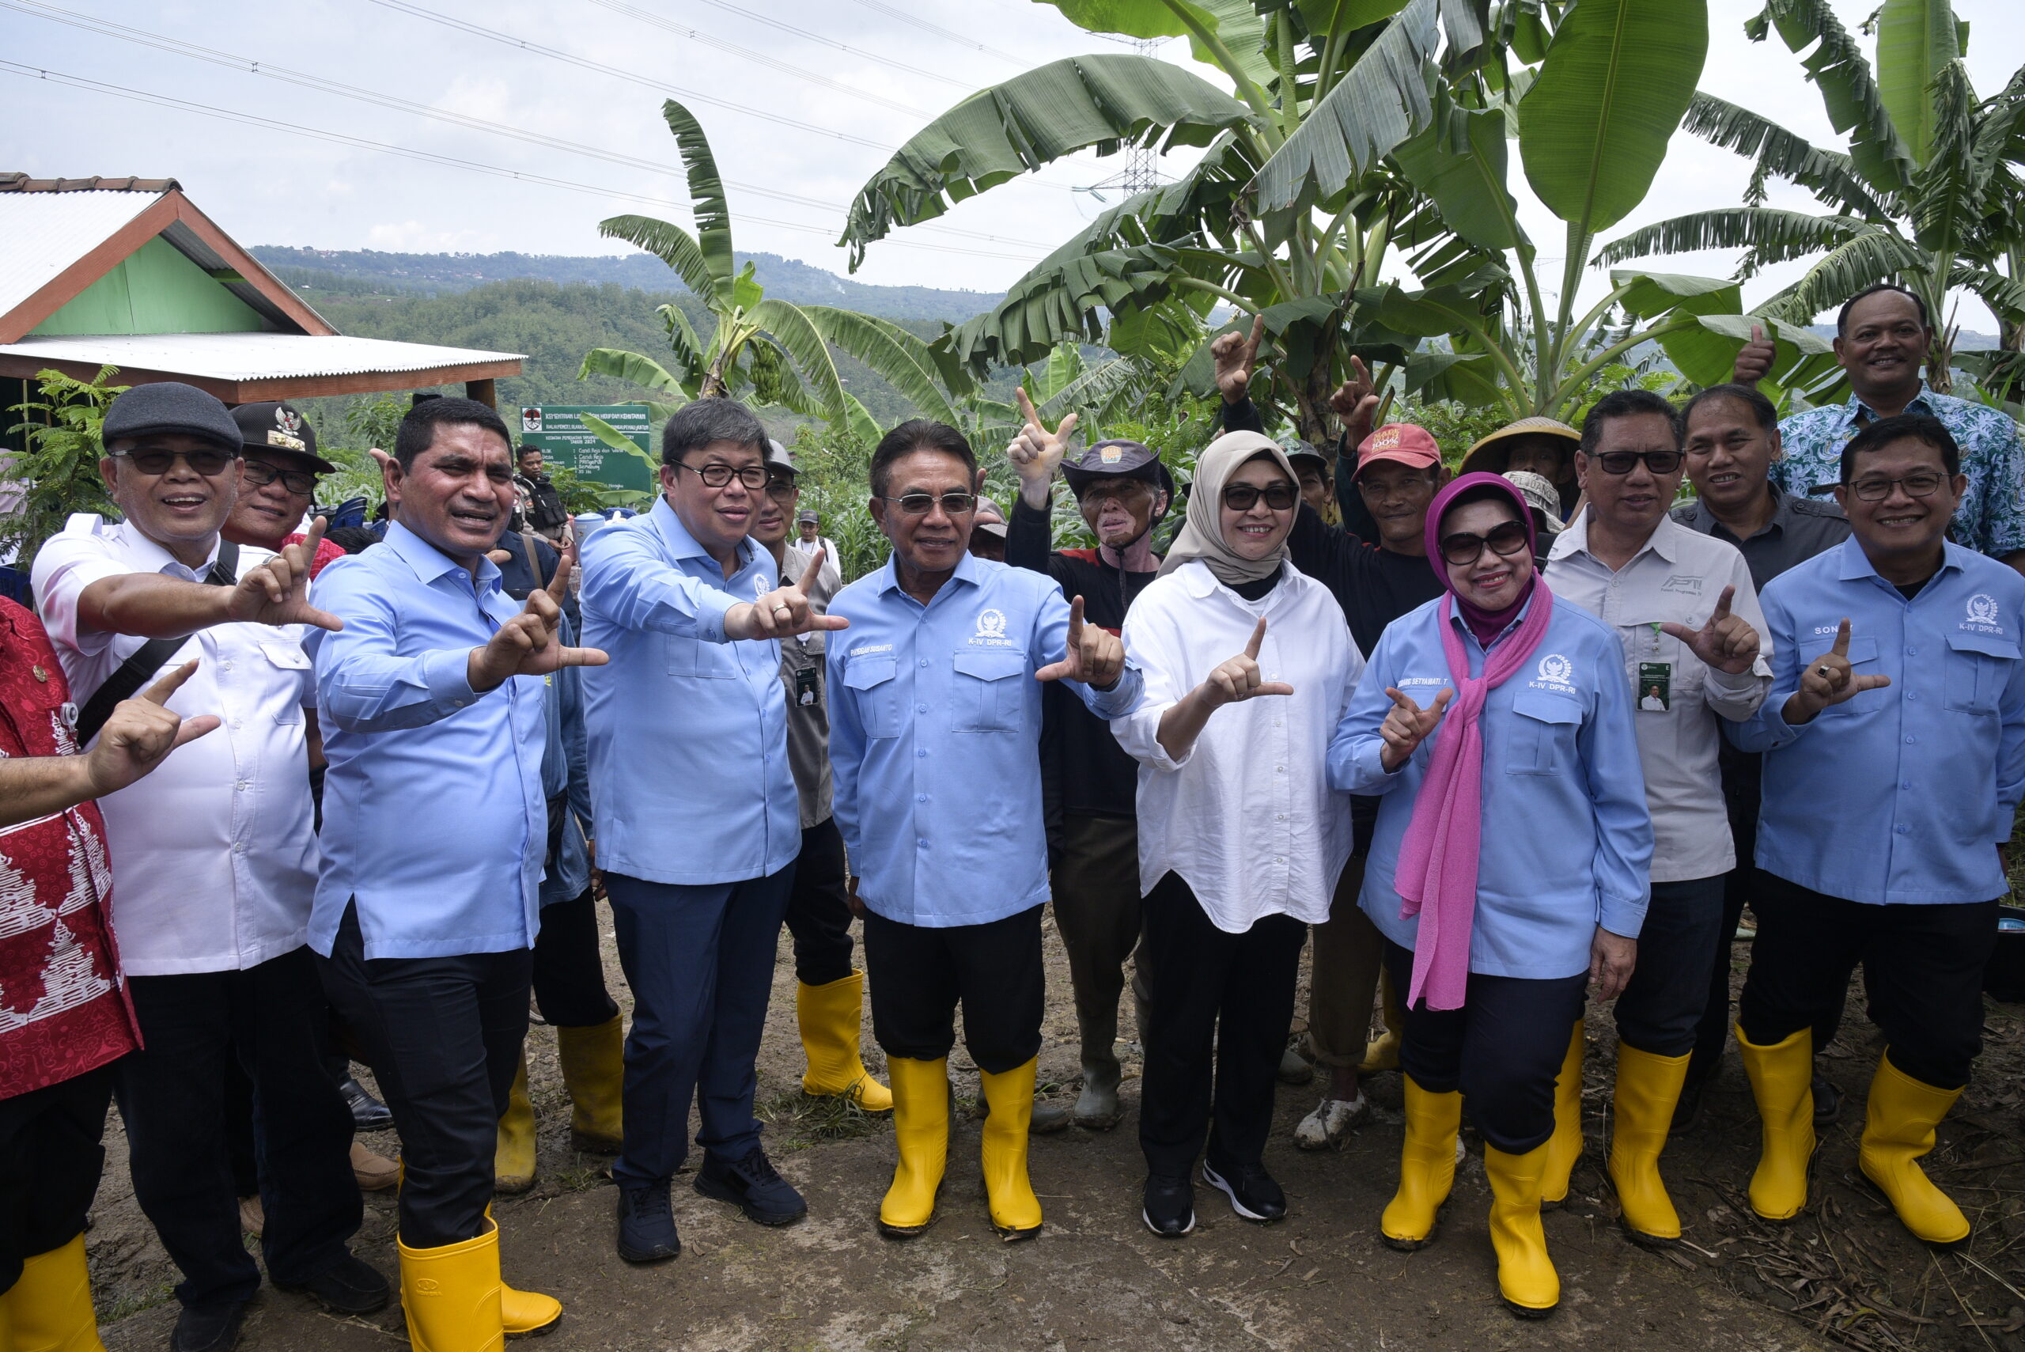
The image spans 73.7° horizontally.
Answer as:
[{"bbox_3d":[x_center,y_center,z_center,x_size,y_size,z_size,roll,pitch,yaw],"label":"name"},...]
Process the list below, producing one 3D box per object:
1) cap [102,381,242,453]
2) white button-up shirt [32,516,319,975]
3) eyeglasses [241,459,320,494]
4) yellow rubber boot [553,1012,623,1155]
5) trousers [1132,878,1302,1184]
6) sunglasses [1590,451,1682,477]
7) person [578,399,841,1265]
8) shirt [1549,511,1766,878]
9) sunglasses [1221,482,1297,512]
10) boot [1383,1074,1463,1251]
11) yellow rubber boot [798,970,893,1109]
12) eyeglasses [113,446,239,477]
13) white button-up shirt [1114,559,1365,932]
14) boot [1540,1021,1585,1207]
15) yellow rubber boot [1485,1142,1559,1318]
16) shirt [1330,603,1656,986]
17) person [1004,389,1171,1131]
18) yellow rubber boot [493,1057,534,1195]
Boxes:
[{"bbox_3d":[-1.315,-0.408,2.111,0.190,0.120,0.270,-9,15,-35],"label":"cap"},{"bbox_3d":[-1.395,0.126,2.272,0.500,0.770,0.390,-10,16,-39],"label":"white button-up shirt"},{"bbox_3d":[-1.443,-0.385,2.600,0.145,0.045,0.142,11,17,41],"label":"eyeglasses"},{"bbox_3d":[-0.920,0.951,3.075,0.130,0.325,0.280,-9,15,-37],"label":"yellow rubber boot"},{"bbox_3d":[0.420,0.629,2.741,0.370,0.930,0.290,-1,12,-6],"label":"trousers"},{"bbox_3d":[1.112,-0.384,2.423,0.147,0.044,0.150,4,13,18],"label":"sunglasses"},{"bbox_3d":[-0.475,0.336,2.459,0.530,1.660,0.640,-10,16,-40],"label":"person"},{"bbox_3d":[1.155,0.049,2.550,0.500,0.740,0.350,5,13,20],"label":"shirt"},{"bbox_3d":[0.456,-0.331,2.487,0.140,0.047,0.145,2,13,10],"label":"sunglasses"},{"bbox_3d":[0.842,0.953,2.756,0.122,0.330,0.270,6,13,24],"label":"boot"},{"bbox_3d":[-0.399,0.875,3.277,0.280,0.335,0.110,5,13,21],"label":"yellow rubber boot"},{"bbox_3d":[-1.295,-0.340,2.105,0.147,0.046,0.150,-9,15,-35],"label":"eyeglasses"},{"bbox_3d":[0.435,0.123,2.572,0.500,0.690,0.360,-1,12,-6],"label":"white button-up shirt"},{"bbox_3d":[1.143,0.918,2.909,0.130,0.335,0.280,6,13,26],"label":"boot"},{"bbox_3d":[0.952,0.989,2.587,0.122,0.330,0.270,0,12,-1],"label":"yellow rubber boot"},{"bbox_3d":[0.829,0.213,2.382,0.540,0.710,0.350,4,13,18],"label":"shirt"},{"bbox_3d":[0.179,0.238,2.972,0.480,1.670,0.500,2,13,8],"label":"person"},{"bbox_3d":[-1.130,0.922,2.997,0.130,0.330,0.280,-4,13,-19],"label":"yellow rubber boot"}]

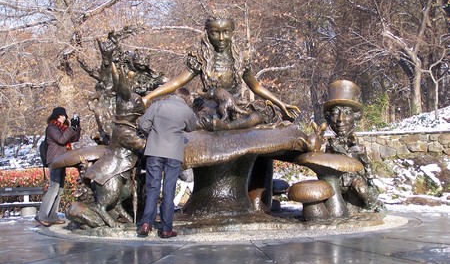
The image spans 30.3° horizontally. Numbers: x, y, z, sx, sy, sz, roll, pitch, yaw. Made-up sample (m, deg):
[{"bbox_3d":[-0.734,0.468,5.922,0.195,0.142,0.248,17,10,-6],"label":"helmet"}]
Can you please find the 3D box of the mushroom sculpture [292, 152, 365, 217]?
[{"bbox_3d":[1.395,0.707,11.500,0.930,0.880,0.900,-1,-1,0],"label":"mushroom sculpture"}]

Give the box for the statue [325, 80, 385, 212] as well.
[{"bbox_3d":[1.864,0.214,12.000,0.840,1.900,0.800,-1,-1,12],"label":"statue"}]

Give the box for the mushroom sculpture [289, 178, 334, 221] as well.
[{"bbox_3d":[1.154,0.913,11.200,0.610,0.550,0.610,-1,-1,0],"label":"mushroom sculpture"}]

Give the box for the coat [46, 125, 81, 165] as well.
[{"bbox_3d":[-2.245,0.175,11.600,0.480,0.600,0.480,-1,-1,-3],"label":"coat"}]

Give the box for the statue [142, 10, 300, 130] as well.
[{"bbox_3d":[-0.072,-0.835,11.650,2.150,1.630,1.200,-1,-1,-3],"label":"statue"}]

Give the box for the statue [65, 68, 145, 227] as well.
[{"bbox_3d":[-1.577,0.173,11.000,0.900,2.140,0.750,-1,-1,-20],"label":"statue"}]

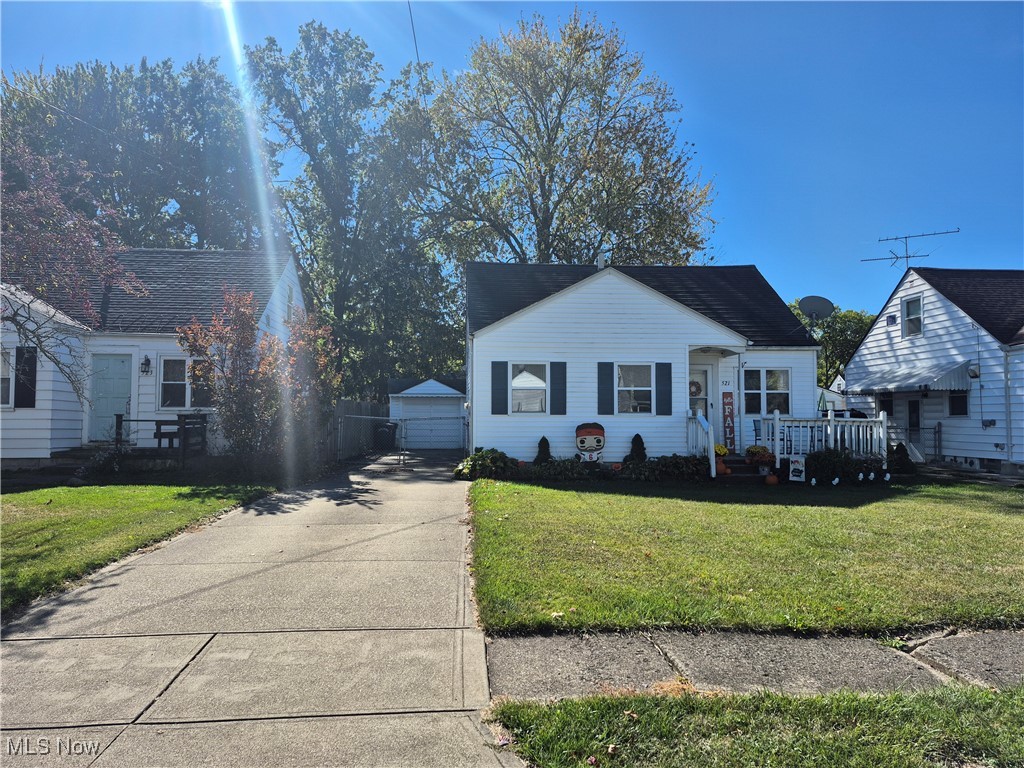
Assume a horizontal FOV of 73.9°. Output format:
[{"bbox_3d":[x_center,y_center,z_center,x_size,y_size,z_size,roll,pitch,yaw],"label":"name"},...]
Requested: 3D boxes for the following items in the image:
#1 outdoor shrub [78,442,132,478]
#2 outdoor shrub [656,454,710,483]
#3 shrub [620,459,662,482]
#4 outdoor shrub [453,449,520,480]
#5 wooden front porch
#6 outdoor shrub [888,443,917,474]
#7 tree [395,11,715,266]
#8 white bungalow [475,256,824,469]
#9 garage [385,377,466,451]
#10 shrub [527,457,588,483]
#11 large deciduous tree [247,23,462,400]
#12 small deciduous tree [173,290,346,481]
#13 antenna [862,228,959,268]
[{"bbox_3d":[-8.265,1.541,13.800,1.100,0.750,0.900,0,-3,-5],"label":"outdoor shrub"},{"bbox_3d":[3.704,1.816,14.801,1.202,0.591,0.788,0,-3,-4],"label":"outdoor shrub"},{"bbox_3d":[2.782,1.849,14.710,0.926,0.512,0.739,0,-3,-4],"label":"shrub"},{"bbox_3d":[-0.547,1.727,14.600,1.400,0.650,1.150,0,-3,-5],"label":"outdoor shrub"},{"bbox_3d":[6.377,1.331,15.731,4.500,1.430,2.350,0,-3,-5],"label":"wooden front porch"},{"bbox_3d":[9.159,1.764,16.000,0.720,0.780,0.700,0,-3,-5],"label":"outdoor shrub"},{"bbox_3d":[2.196,-7.715,33.664,15.800,21.200,15.200,0,-3,-4],"label":"tree"},{"bbox_3d":[2.995,-0.644,19.546,8.599,5.880,8.225,0,-3,-4],"label":"white bungalow"},{"bbox_3d":[-3.511,1.306,31.079,3.510,3.100,5.850,0,-3,-4],"label":"garage"},{"bbox_3d":[1.023,1.840,14.587,1.340,0.512,0.739,0,-3,-4],"label":"shrub"},{"bbox_3d":[-6.504,-6.116,27.594,9.000,17.540,8.500,0,-3,-5],"label":"large deciduous tree"},{"bbox_3d":[-5.498,-0.035,14.707,3.500,4.000,3.200,0,-3,-5],"label":"small deciduous tree"},{"bbox_3d":[12.358,-4.187,21.100,2.400,1.250,1.300,-2,-3,32],"label":"antenna"}]

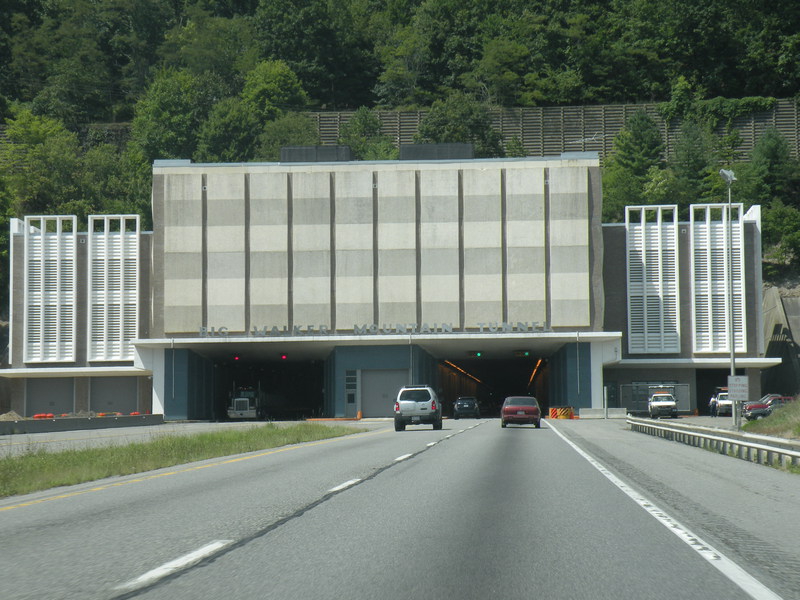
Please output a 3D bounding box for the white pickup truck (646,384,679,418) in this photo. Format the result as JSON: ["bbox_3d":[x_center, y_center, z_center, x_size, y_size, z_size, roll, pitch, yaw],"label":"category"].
[{"bbox_3d":[19.989,7.796,147.750,2.000,2.400,5.400,-1,-3,5],"label":"white pickup truck"}]

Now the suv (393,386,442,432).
[{"bbox_3d":[0.828,4.543,81.814,1.850,1.880,4.540,-1,-3,3],"label":"suv"}]

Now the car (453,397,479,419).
[{"bbox_3d":[4.889,7.819,140.211,1.760,1.600,4.350,-1,-3,3],"label":"car"}]

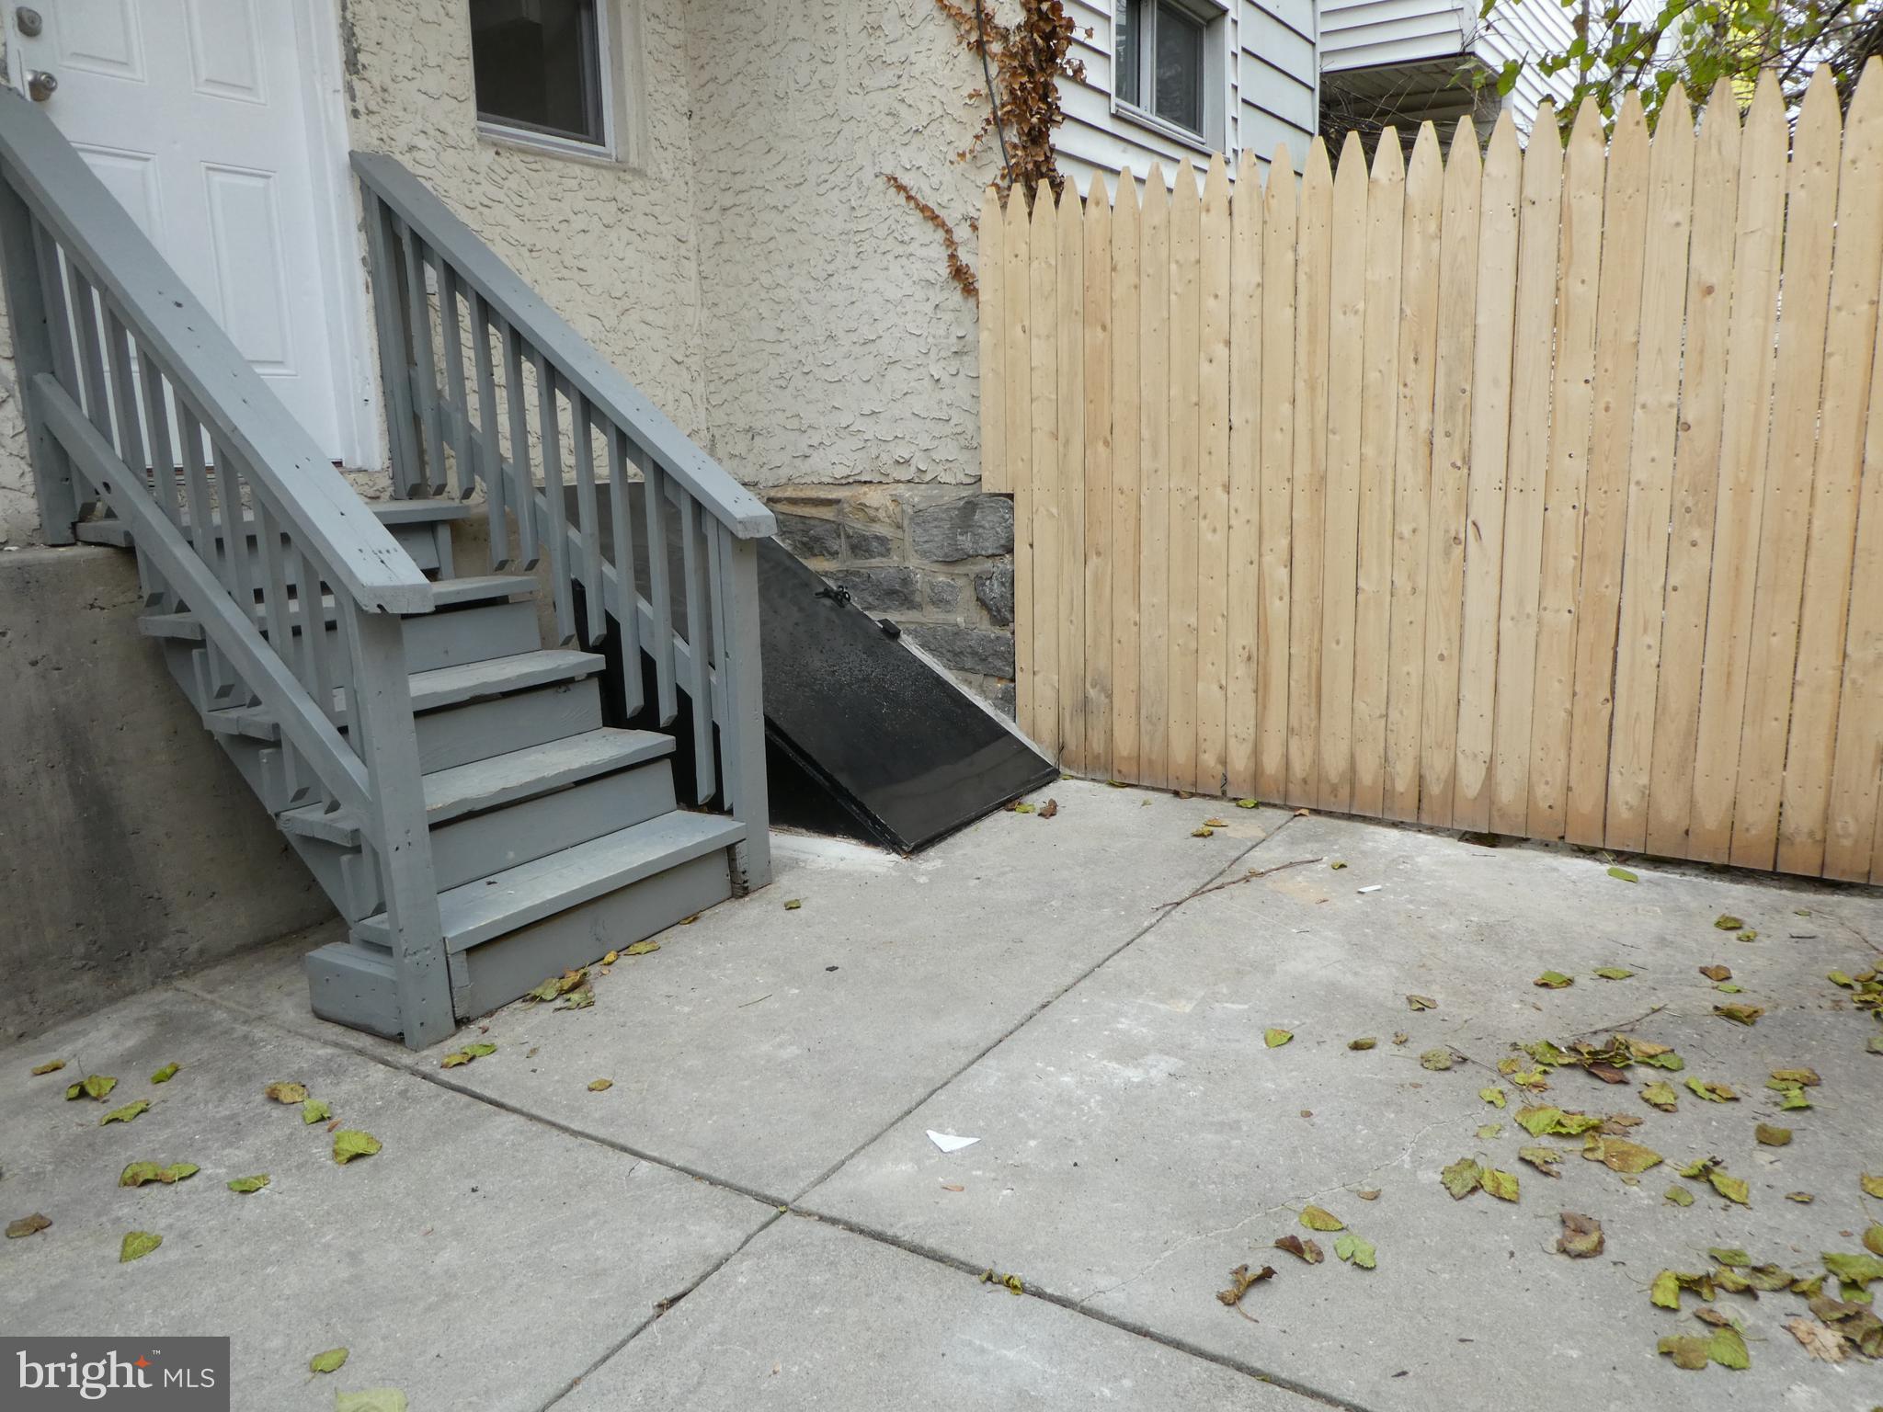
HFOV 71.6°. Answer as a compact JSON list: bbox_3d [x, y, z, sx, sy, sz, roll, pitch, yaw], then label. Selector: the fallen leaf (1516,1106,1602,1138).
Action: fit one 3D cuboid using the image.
[{"bbox_3d":[1.000,0.666,2.112,0.130,0.025,0.071,-3,12,-4],"label":"fallen leaf"}]

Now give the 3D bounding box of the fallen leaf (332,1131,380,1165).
[{"bbox_3d":[-0.889,0.665,1.987,0.067,0.022,0.085,-6,11,-25],"label":"fallen leaf"}]

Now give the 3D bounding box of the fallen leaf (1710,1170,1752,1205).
[{"bbox_3d":[1.071,0.653,1.777,0.046,0.020,0.058,4,12,27],"label":"fallen leaf"}]

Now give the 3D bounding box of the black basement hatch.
[{"bbox_3d":[-0.471,-0.227,4.299,1.450,0.991,0.986,5,14,32],"label":"black basement hatch"}]

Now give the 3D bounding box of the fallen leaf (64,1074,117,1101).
[{"bbox_3d":[-1.552,0.691,2.385,0.088,0.030,0.057,-1,12,4],"label":"fallen leaf"}]

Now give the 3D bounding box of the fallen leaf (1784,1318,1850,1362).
[{"bbox_3d":[0.993,0.714,1.470,0.048,0.016,0.060,-1,10,4],"label":"fallen leaf"}]

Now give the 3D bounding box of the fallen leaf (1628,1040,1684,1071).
[{"bbox_3d":[1.272,0.615,2.319,0.081,0.025,0.082,1,12,15],"label":"fallen leaf"}]

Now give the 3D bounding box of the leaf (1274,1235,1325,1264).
[{"bbox_3d":[0.500,0.746,1.808,0.066,0.022,0.036,9,16,42],"label":"leaf"}]

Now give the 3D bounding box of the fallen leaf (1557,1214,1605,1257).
[{"bbox_3d":[0.819,0.678,1.673,0.054,0.022,0.085,4,12,26],"label":"fallen leaf"}]

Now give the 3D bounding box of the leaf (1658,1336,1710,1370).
[{"bbox_3d":[0.833,0.721,1.458,0.062,0.014,0.044,0,10,6],"label":"leaf"}]

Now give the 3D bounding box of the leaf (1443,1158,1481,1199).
[{"bbox_3d":[0.727,0.657,1.820,0.104,0.014,0.050,-10,13,-39],"label":"leaf"}]

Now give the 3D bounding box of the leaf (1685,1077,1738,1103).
[{"bbox_3d":[1.211,0.601,2.054,0.059,0.016,0.073,-4,11,-14],"label":"leaf"}]

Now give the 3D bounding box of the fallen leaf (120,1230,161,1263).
[{"bbox_3d":[-1.169,0.785,1.911,0.051,0.012,0.071,-7,13,-24],"label":"fallen leaf"}]

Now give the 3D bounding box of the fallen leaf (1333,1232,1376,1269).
[{"bbox_3d":[0.571,0.749,1.802,0.054,0.015,0.056,2,12,18],"label":"fallen leaf"}]

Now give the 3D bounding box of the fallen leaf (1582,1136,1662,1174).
[{"bbox_3d":[1.044,0.688,2.007,0.103,0.022,0.082,8,15,41],"label":"fallen leaf"}]

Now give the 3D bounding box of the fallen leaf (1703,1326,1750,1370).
[{"bbox_3d":[0.881,0.719,1.465,0.039,0.012,0.069,3,11,24],"label":"fallen leaf"}]

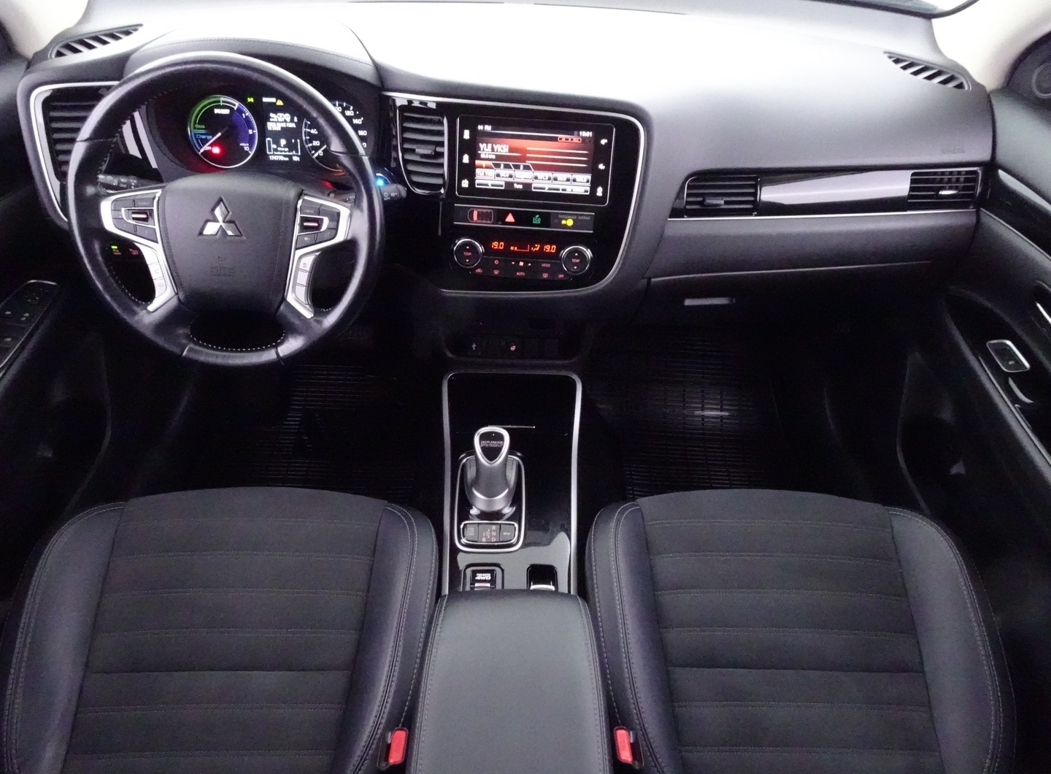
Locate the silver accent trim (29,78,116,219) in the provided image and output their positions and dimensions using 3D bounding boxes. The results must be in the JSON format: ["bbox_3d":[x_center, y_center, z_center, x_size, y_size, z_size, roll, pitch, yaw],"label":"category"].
[{"bbox_3d":[-0.588,-0.321,1.004,0.108,0.187,0.050,-2,25,-6],"label":"silver accent trim"}]

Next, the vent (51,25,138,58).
[{"bbox_3d":[-0.647,-0.518,1.107,0.145,0.028,0.052,-30,61,-22],"label":"vent"}]

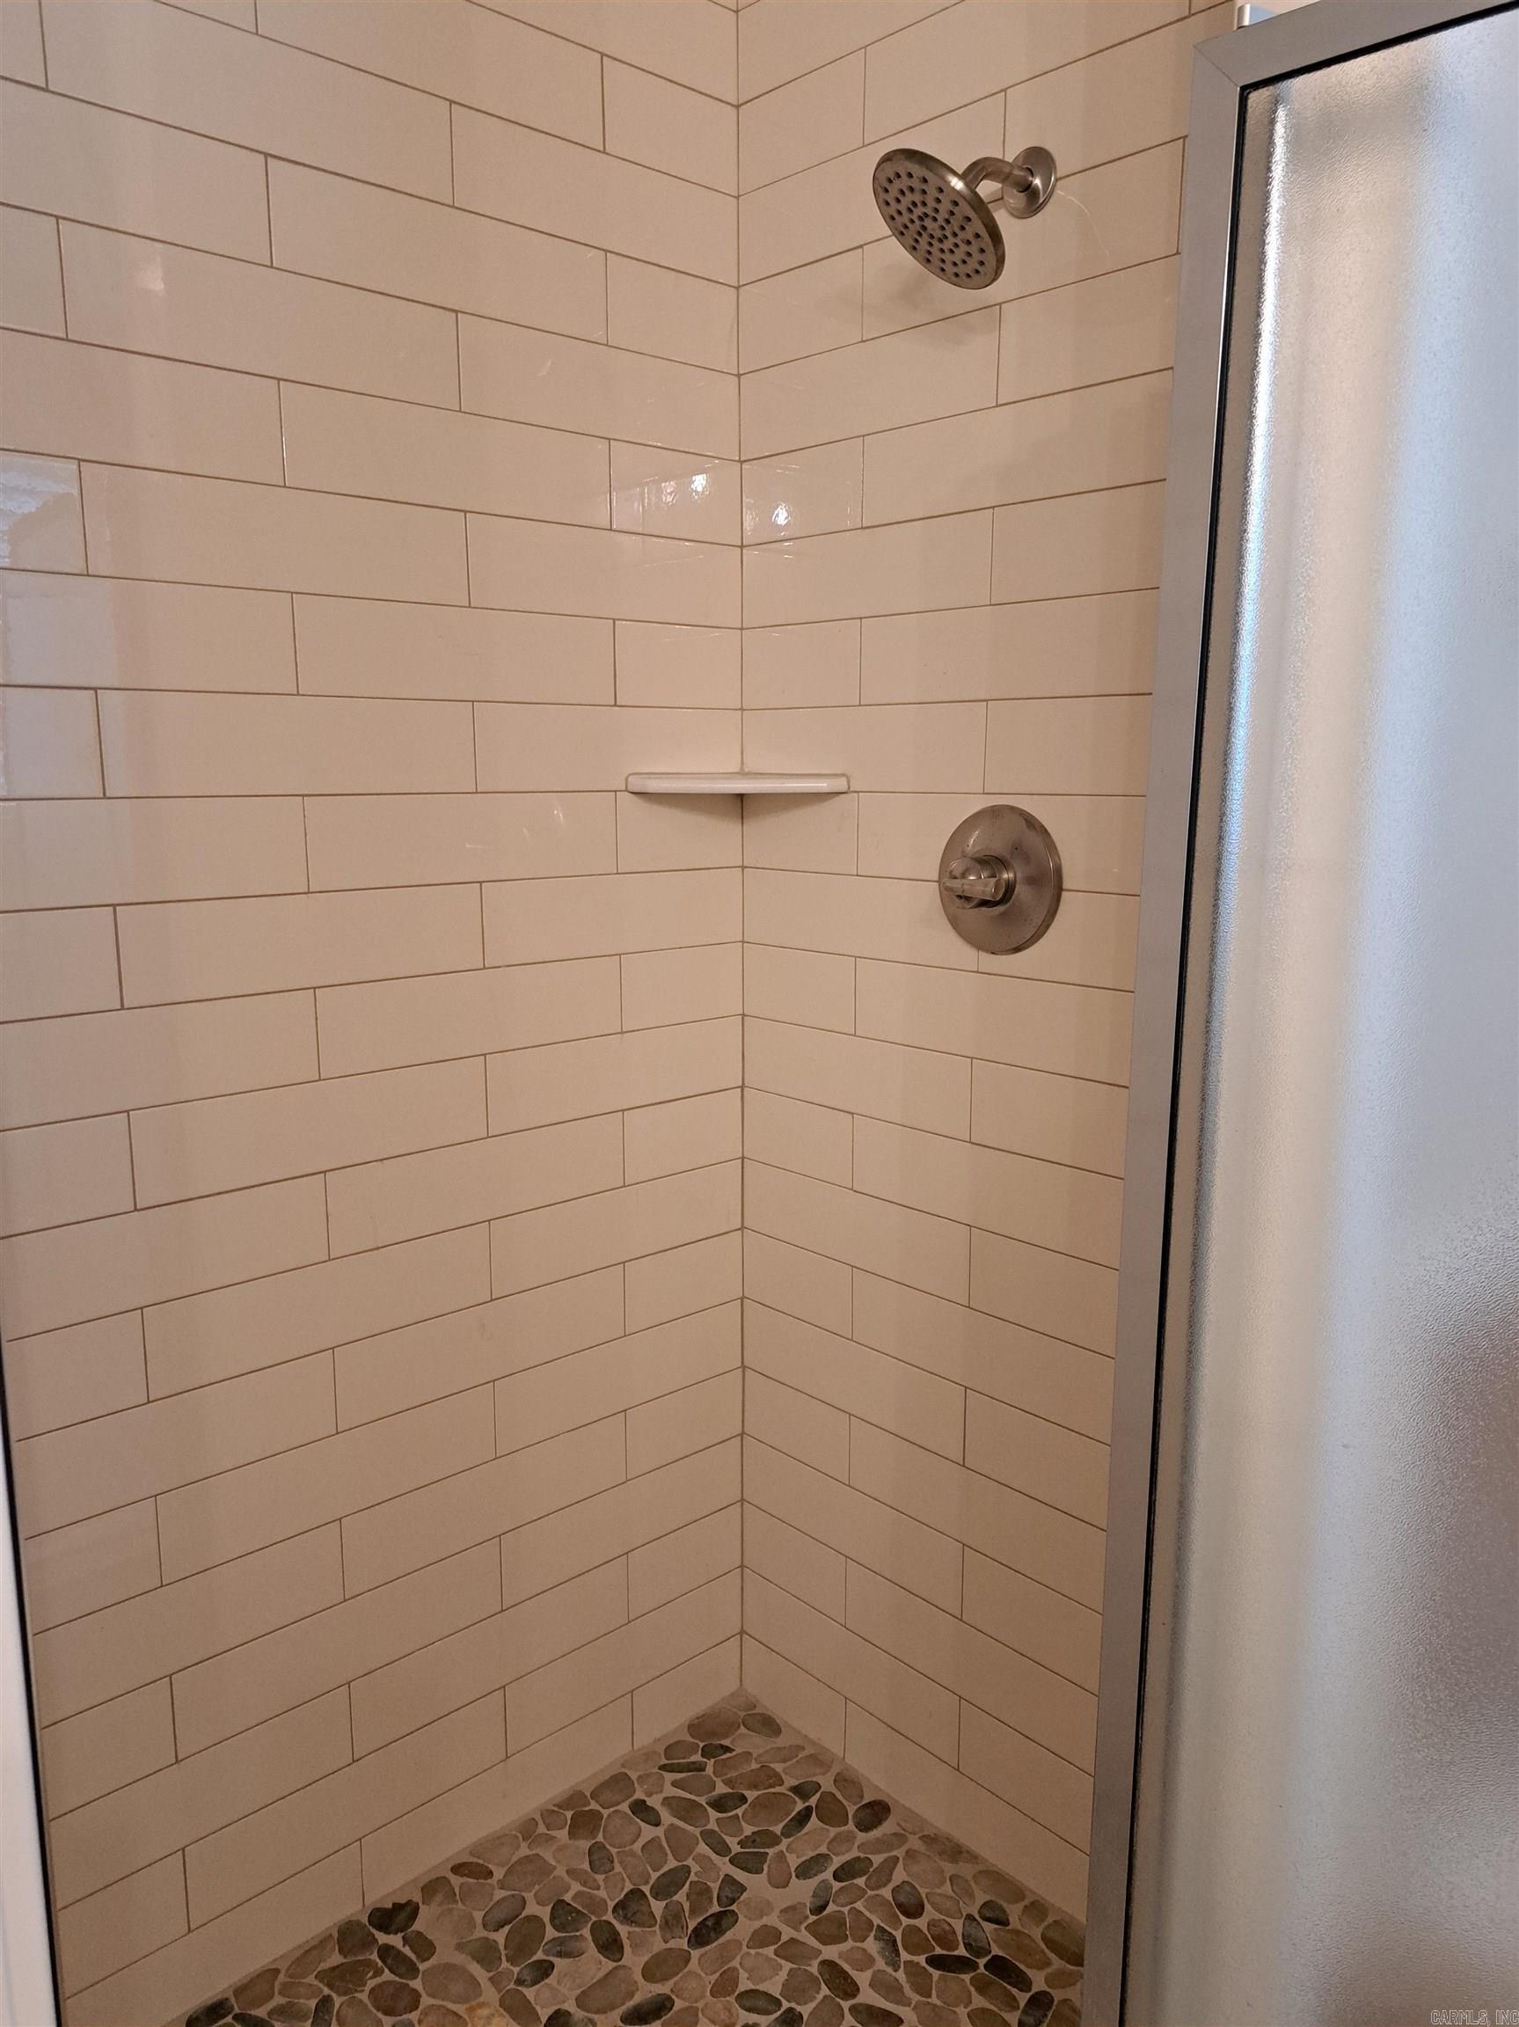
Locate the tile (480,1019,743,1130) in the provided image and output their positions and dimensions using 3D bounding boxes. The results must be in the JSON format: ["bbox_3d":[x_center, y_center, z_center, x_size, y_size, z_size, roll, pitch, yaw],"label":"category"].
[{"bbox_3d":[-0.176,0.075,1.806,0.404,0.101,0.010,-9,13,-42],"label":"tile"}]

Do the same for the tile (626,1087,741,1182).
[{"bbox_3d":[-0.104,0.166,1.905,0.204,0.102,0.010,-9,14,-41],"label":"tile"}]

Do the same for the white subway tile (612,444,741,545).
[{"bbox_3d":[-0.103,-0.643,1.747,0.207,0.101,0.010,-9,13,-42],"label":"white subway tile"}]

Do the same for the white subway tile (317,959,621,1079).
[{"bbox_3d":[-0.331,0.001,1.657,0.406,0.101,0.010,-9,14,-42],"label":"white subway tile"}]

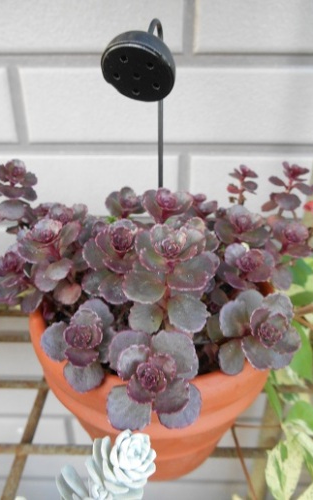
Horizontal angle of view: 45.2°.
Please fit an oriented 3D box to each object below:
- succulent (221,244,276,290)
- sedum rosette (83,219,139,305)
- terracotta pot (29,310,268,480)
[{"bbox_3d":[0.056,0.009,0.230,0.035,0.023,0.033,0,27,0],"label":"succulent"},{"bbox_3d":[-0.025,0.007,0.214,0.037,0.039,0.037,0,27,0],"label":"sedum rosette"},{"bbox_3d":[0.001,0.082,0.265,0.156,0.119,0.156,0,27,0],"label":"terracotta pot"}]

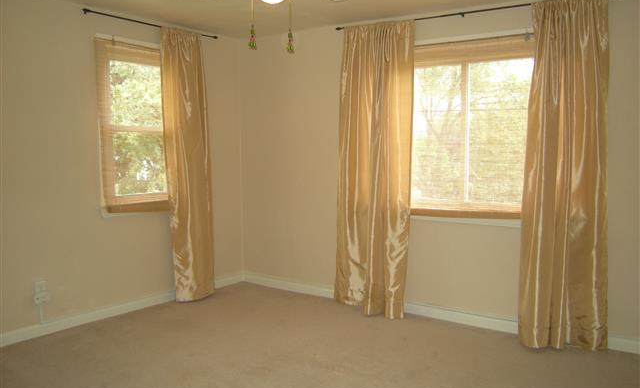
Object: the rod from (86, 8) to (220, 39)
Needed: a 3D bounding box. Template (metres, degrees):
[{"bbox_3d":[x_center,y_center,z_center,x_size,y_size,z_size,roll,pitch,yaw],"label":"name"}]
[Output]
[{"bbox_3d":[-1.348,-1.375,4.286,0.090,0.060,1.260,5,7,40],"label":"rod"}]

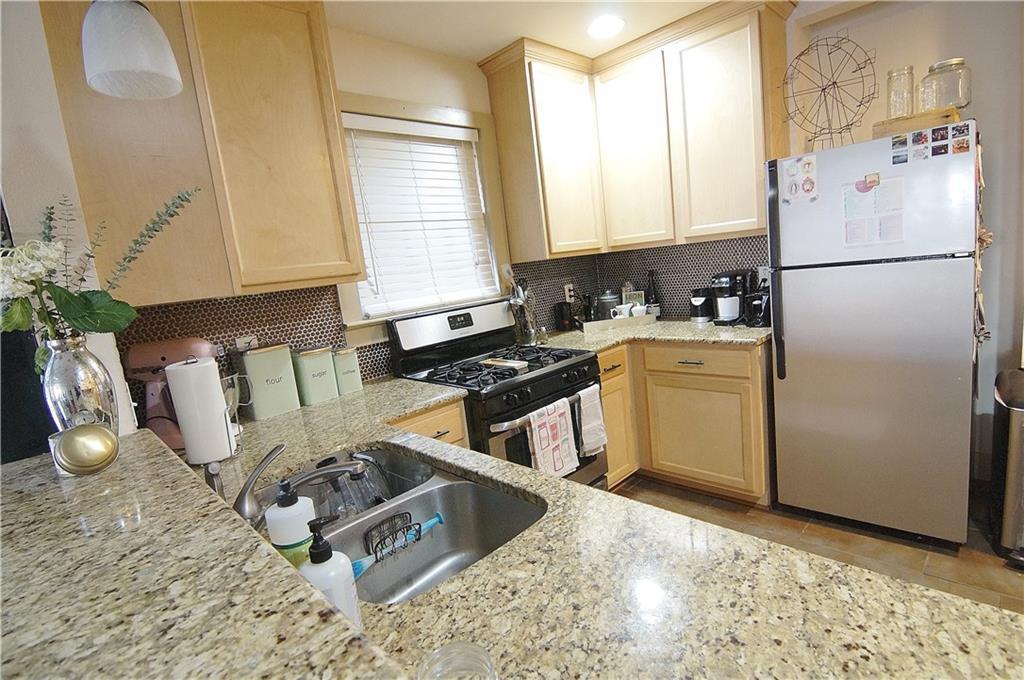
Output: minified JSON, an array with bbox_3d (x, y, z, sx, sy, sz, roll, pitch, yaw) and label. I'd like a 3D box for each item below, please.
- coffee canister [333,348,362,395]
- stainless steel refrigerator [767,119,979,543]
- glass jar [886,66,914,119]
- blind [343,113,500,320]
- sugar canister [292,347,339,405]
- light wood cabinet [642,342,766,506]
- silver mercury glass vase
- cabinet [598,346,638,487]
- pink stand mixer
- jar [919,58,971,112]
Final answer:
[{"bbox_3d":[-0.725,0.135,1.950,0.107,0.178,0.110,2,11,45],"label":"coffee canister"},{"bbox_3d":[1.671,-0.008,2.098,0.653,1.629,0.683,2,11,45],"label":"stainless steel refrigerator"},{"bbox_3d":[1.555,-0.974,1.820,0.088,0.199,0.088,2,11,45],"label":"glass jar"},{"bbox_3d":[-0.420,-0.630,2.314,0.061,0.923,0.851,2,11,45],"label":"blind"},{"bbox_3d":[-0.818,0.144,1.863,0.114,0.204,0.137,2,11,45],"label":"sugar canister"},{"bbox_3d":[1.149,0.383,2.562,0.643,0.847,0.597,2,11,45],"label":"light wood cabinet"},{"bbox_3d":[-0.801,0.114,0.847,0.097,0.230,0.097,2,11,45],"label":"silver mercury glass vase"},{"bbox_3d":[0.372,0.455,2.678,0.612,0.847,0.371,2,11,45],"label":"cabinet"},{"bbox_3d":[-1.021,0.150,1.477,0.345,0.345,0.225,-9,8,-19],"label":"pink stand mixer"},{"bbox_3d":[1.647,-0.959,1.731,0.145,0.173,0.145,2,11,45],"label":"jar"}]

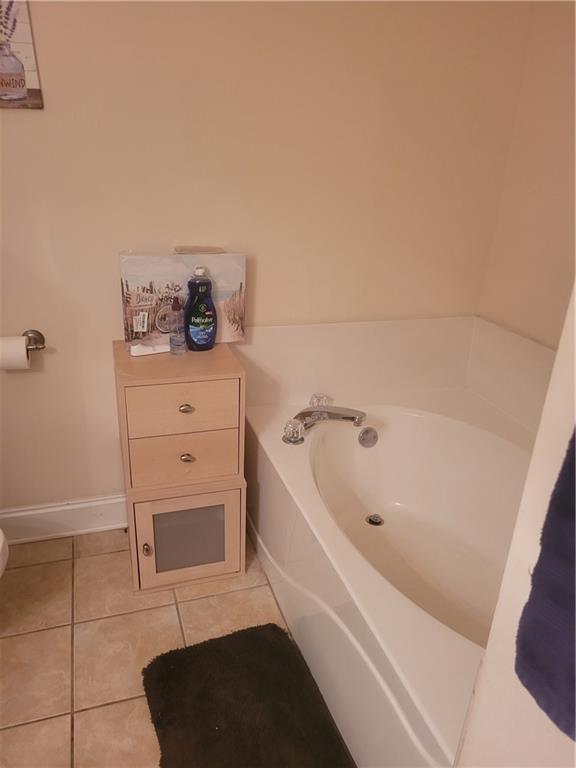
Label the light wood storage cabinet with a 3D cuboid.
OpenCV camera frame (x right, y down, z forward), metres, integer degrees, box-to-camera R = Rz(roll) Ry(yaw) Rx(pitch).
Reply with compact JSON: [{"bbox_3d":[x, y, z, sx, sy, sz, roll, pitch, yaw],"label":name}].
[{"bbox_3d":[-0.363,0.262,1.949,0.368,0.733,0.366,-4,23,-17],"label":"light wood storage cabinet"}]

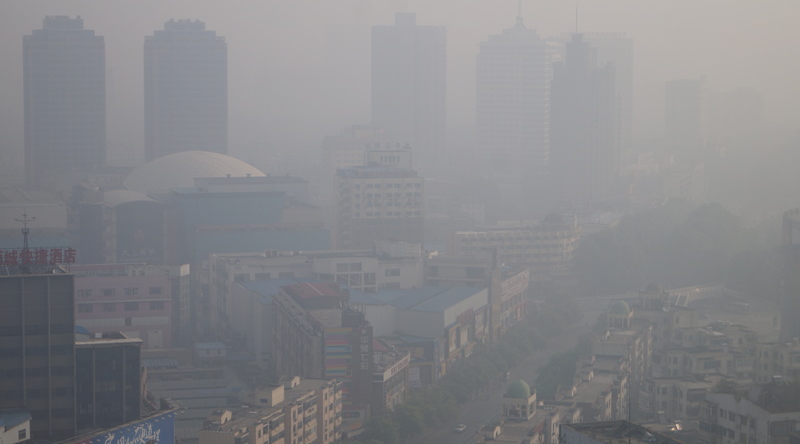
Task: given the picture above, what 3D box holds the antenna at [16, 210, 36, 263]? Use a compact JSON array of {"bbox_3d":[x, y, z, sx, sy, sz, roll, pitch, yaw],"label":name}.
[{"bbox_3d":[-60.060,2.450,292.000,3.500,8.710,1.700,-1,5,-11],"label":"antenna"}]

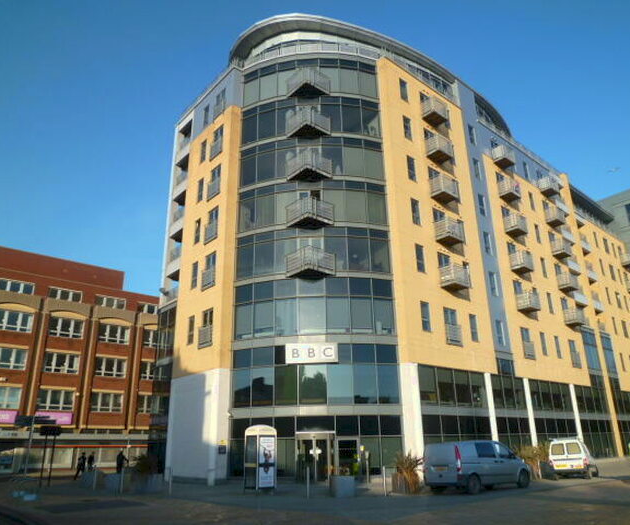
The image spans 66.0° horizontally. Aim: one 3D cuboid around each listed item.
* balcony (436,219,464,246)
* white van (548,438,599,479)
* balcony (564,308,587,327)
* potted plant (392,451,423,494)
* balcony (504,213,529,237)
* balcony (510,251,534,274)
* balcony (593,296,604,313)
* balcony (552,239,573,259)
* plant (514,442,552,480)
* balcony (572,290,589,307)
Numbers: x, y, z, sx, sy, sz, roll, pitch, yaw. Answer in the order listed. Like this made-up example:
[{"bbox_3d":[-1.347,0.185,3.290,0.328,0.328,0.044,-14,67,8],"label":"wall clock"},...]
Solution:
[{"bbox_3d":[8.179,-1.831,29.501,1.499,1.242,1.016,16,-26,-38],"label":"balcony"},{"bbox_3d":[12.984,9.773,24.293,1.710,1.820,4.150,-14,-23,32],"label":"white van"},{"bbox_3d":[20.614,4.373,38.541,1.643,1.198,0.906,15,-25,-38],"label":"balcony"},{"bbox_3d":[3.582,8.257,19.184,1.120,1.520,1.050,-1,-20,0],"label":"potted plant"},{"bbox_3d":[14.880,-2.738,35.956,1.440,1.210,0.900,15,-25,-37],"label":"balcony"},{"bbox_3d":[15.019,0.006,35.118,1.550,1.198,0.906,15,-25,-38],"label":"balcony"},{"bbox_3d":[25.354,3.779,44.087,2.063,1.258,1.000,15,-25,-38],"label":"balcony"},{"bbox_3d":[20.861,-1.081,41.021,1.509,1.203,0.986,16,-26,-38],"label":"balcony"},{"bbox_3d":[10.559,9.671,23.780,1.400,1.700,1.350,16,-26,-38],"label":"plant"},{"bbox_3d":[23.339,3.186,43.039,2.600,1.100,1.000,16,-26,-38],"label":"balcony"}]

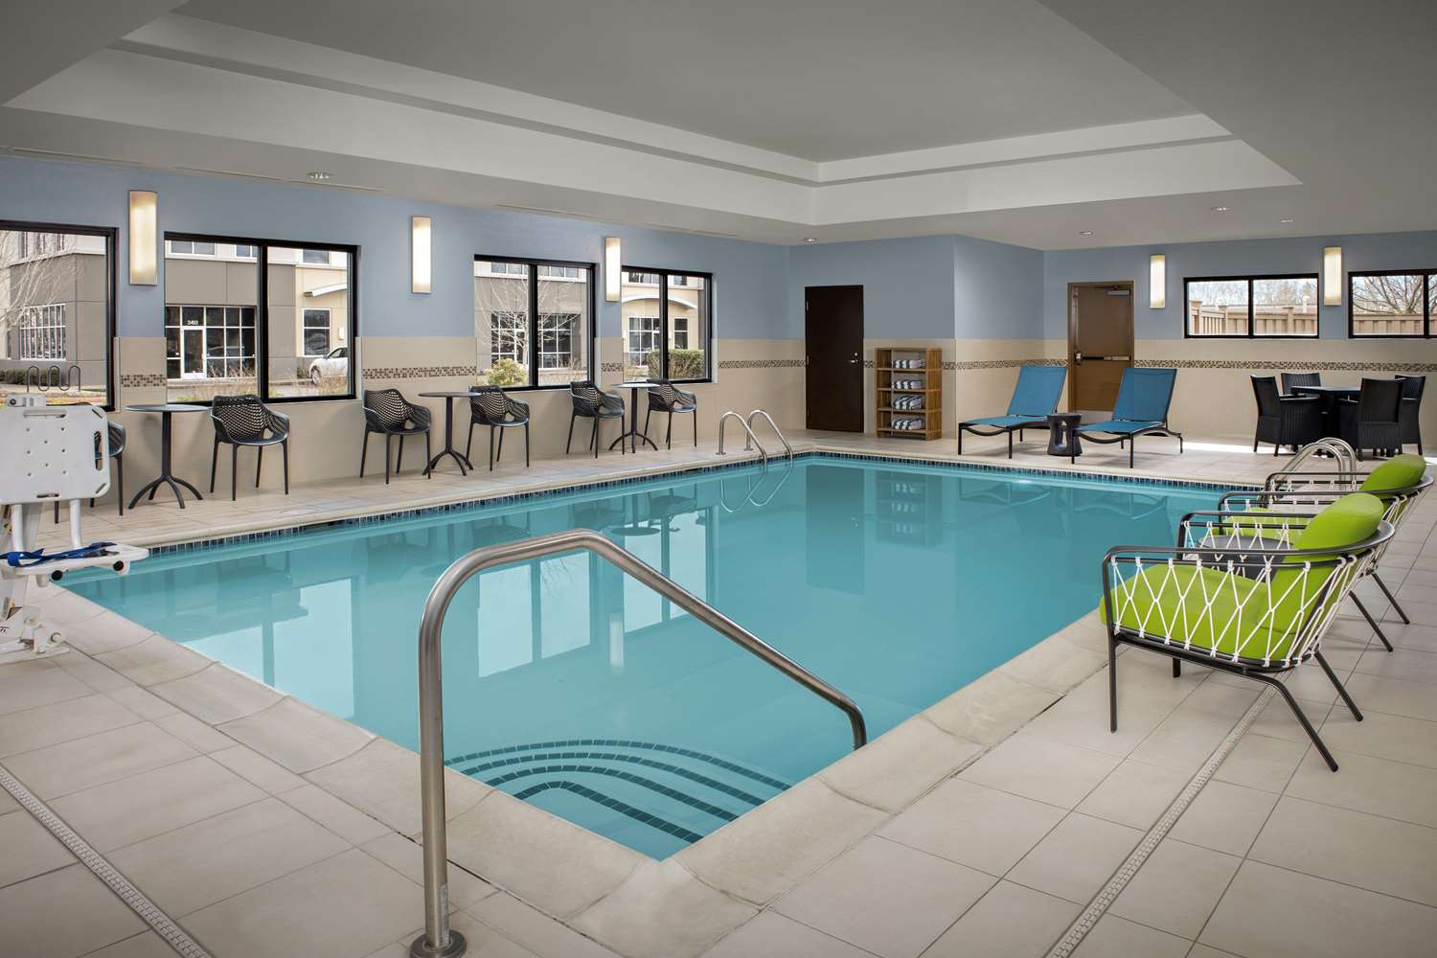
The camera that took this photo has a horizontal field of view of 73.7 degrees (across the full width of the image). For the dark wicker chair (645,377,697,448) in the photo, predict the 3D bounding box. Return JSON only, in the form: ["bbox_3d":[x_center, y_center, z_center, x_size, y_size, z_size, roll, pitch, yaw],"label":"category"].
[{"bbox_3d":[-0.558,-0.787,11.477,0.550,0.810,0.590,-5,7,-42],"label":"dark wicker chair"}]

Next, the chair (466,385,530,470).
[{"bbox_3d":[-2.226,-0.533,9.666,0.550,0.810,0.590,-5,8,-44],"label":"chair"}]

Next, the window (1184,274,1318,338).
[{"bbox_3d":[7.118,-2.311,12.800,1.580,0.840,0.100,5,7,40],"label":"window"}]

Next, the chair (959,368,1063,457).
[{"bbox_3d":[3.455,-0.804,11.090,0.640,0.940,1.790,5,7,40],"label":"chair"}]

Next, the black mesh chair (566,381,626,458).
[{"bbox_3d":[-1.375,-0.679,10.650,0.580,0.810,0.540,5,7,43],"label":"black mesh chair"}]

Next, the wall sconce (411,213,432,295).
[{"bbox_3d":[-2.889,-2.186,9.320,0.100,0.760,0.190,5,7,41],"label":"wall sconce"}]

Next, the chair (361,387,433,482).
[{"bbox_3d":[-2.965,-0.414,8.830,0.580,0.810,0.540,5,7,43],"label":"chair"}]

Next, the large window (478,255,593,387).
[{"bbox_3d":[-1.967,-1.688,10.358,0.100,1.370,1.620,5,7,41],"label":"large window"}]

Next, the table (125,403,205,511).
[{"bbox_3d":[-4.295,-0.188,7.454,0.610,0.755,0.610,5,7,41],"label":"table"}]

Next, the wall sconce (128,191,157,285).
[{"bbox_3d":[-4.553,-1.907,7.581,0.100,0.710,0.190,6,9,40],"label":"wall sconce"}]

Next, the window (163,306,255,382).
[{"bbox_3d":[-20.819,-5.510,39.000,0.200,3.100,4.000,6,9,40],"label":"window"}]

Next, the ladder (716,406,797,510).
[{"bbox_3d":[0.448,-0.190,11.206,0.740,1.220,0.550,6,9,40],"label":"ladder"}]

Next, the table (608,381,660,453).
[{"bbox_3d":[-0.970,-0.698,11.000,0.610,0.745,0.610,0,5,0],"label":"table"}]

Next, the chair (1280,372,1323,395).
[{"bbox_3d":[7.406,-0.869,11.948,0.520,0.880,0.590,0,7,3],"label":"chair"}]

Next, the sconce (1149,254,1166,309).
[{"bbox_3d":[5.789,-2.600,12.637,0.200,0.725,0.100,4,7,37],"label":"sconce"}]

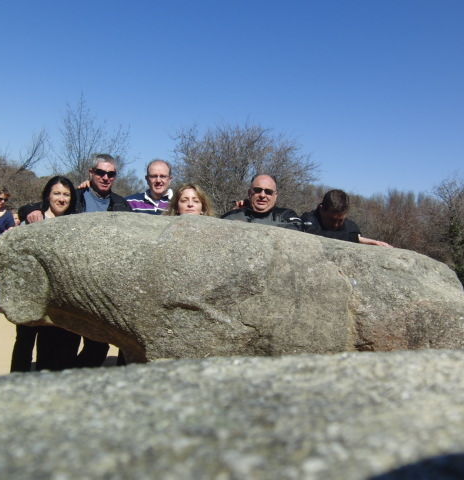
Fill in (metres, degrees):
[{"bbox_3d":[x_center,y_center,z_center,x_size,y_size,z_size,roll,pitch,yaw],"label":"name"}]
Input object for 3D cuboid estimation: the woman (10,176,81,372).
[{"bbox_3d":[-1.179,0.398,3.476,0.470,1.593,0.360,4,2,-9],"label":"woman"}]

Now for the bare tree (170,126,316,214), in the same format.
[{"bbox_3d":[0.199,-1.048,14.565,3.800,3.957,3.600,4,2,0],"label":"bare tree"}]

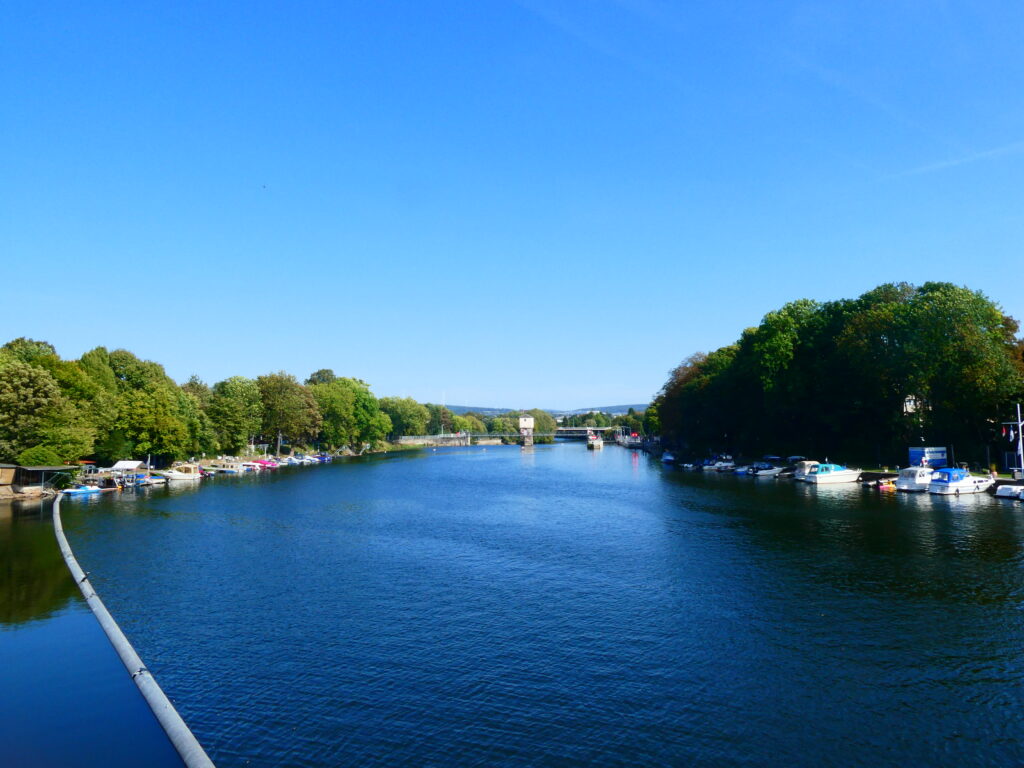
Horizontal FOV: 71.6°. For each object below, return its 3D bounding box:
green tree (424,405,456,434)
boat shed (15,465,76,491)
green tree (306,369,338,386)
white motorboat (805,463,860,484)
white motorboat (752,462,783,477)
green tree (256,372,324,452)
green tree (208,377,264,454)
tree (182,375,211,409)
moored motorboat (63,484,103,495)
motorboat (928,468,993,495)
[{"bbox_3d":[-23.162,11.867,229.694,9.800,10.483,9.800,0,-3,-6],"label":"green tree"},{"bbox_3d":[-46.450,9.388,70.611,3.200,2.400,5.000,-2,-4,37],"label":"boat shed"},{"bbox_3d":[-42.930,5.159,159.946,9.500,17.318,9.500,1,-3,-15],"label":"green tree"},{"bbox_3d":[39.488,10.987,87.105,6.600,2.400,2.400,1,-3,-14],"label":"white motorboat"},{"bbox_3d":[36.017,11.901,99.547,5.000,1.850,2.100,1,-3,-14],"label":"white motorboat"},{"bbox_3d":[-40.293,5.346,127.894,11.500,14.854,11.500,1,-3,-17],"label":"green tree"},{"bbox_3d":[-44.785,5.342,114.877,9.800,13.127,9.800,1,-3,-21],"label":"green tree"},{"bbox_3d":[-57.951,5.265,129.901,8.500,14.023,8.500,1,-3,-24],"label":"tree"},{"bbox_3d":[-44.643,10.965,74.035,1.750,0.950,4.500,-1,-3,22],"label":"moored motorboat"},{"bbox_3d":[47.710,10.176,74.754,7.000,2.750,2.500,1,-3,-16],"label":"motorboat"}]

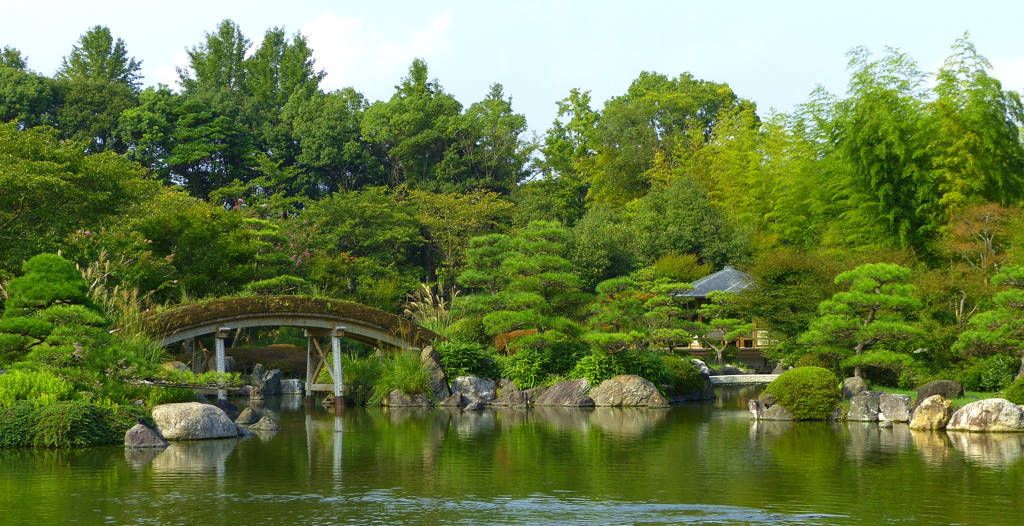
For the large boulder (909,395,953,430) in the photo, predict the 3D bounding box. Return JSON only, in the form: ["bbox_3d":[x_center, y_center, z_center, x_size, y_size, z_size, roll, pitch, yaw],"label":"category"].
[{"bbox_3d":[10.001,3.574,44.480,1.026,0.823,0.900,0,-2,0],"label":"large boulder"}]

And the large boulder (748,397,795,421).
[{"bbox_3d":[6.832,3.857,49.067,1.211,0.632,1.000,0,-2,0],"label":"large boulder"}]

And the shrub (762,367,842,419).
[{"bbox_3d":[8.669,3.863,55.615,2.387,1.486,2.000,0,-2,0],"label":"shrub"}]

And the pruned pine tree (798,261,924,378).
[{"bbox_3d":[9.582,1.579,51.167,3.432,3.130,3.100,0,-2,0],"label":"pruned pine tree"}]

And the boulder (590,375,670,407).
[{"bbox_3d":[4.064,4.380,63.910,2.744,1.043,1.700,0,-2,0],"label":"boulder"}]

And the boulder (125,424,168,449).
[{"bbox_3d":[-7.245,3.434,36.991,0.893,0.496,0.750,0,-2,0],"label":"boulder"}]

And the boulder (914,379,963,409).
[{"bbox_3d":[10.603,3.269,46.330,1.243,0.696,1.000,0,-2,0],"label":"boulder"}]

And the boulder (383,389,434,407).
[{"bbox_3d":[-3.561,4.599,63.502,1.704,0.576,0.900,0,-2,0],"label":"boulder"}]

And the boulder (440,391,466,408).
[{"bbox_3d":[-1.990,4.628,63.401,0.885,0.512,0.700,0,-2,0],"label":"boulder"}]

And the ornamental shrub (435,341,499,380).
[{"bbox_3d":[-1.656,3.577,67.830,2.329,1.437,1.700,0,-2,0],"label":"ornamental shrub"}]

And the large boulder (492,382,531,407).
[{"bbox_3d":[-0.017,4.485,63.941,1.304,0.837,0.950,0,-2,0],"label":"large boulder"}]

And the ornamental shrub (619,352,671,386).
[{"bbox_3d":[4.287,3.429,60.293,1.682,1.132,1.500,0,-2,0],"label":"ornamental shrub"}]

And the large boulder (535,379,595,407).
[{"bbox_3d":[1.665,4.138,59.093,1.903,0.888,1.300,0,-2,0],"label":"large boulder"}]

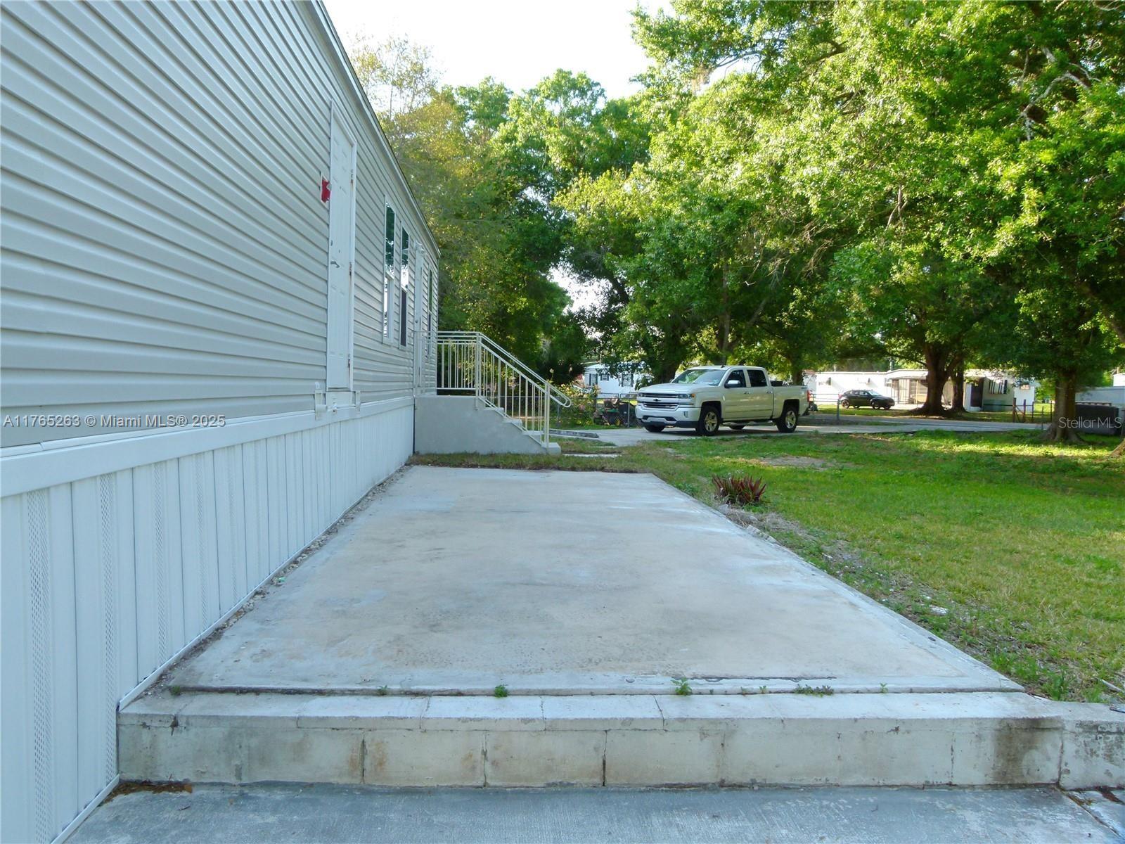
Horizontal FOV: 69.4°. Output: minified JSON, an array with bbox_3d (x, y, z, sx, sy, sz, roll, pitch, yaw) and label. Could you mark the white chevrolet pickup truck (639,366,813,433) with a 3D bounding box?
[{"bbox_3d":[4.563,-0.635,22.637,5.840,1.880,2.050,-1,3,-43],"label":"white chevrolet pickup truck"}]

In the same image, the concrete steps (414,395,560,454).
[{"bbox_3d":[-1.085,0.043,12.016,2.070,0.830,1.120,1,2,-4],"label":"concrete steps"}]

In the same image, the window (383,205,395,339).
[{"bbox_3d":[-1.882,-1.577,8.760,0.080,1.460,0.920,1,2,-4],"label":"window"}]

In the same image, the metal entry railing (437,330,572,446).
[{"bbox_3d":[-1.009,-0.494,11.969,2.160,1.620,1.020,1,2,-4],"label":"metal entry railing"}]

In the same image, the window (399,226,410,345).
[{"bbox_3d":[-1.981,-1.637,10.155,0.080,1.460,0.930,1,2,-4],"label":"window"}]

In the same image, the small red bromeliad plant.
[{"bbox_3d":[1.807,0.683,8.285,0.510,0.290,0.470,1,2,-4],"label":"small red bromeliad plant"}]

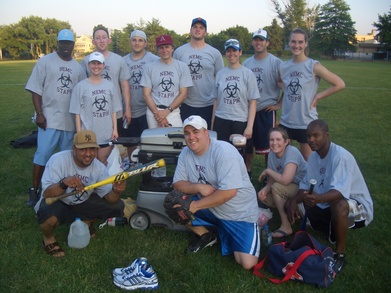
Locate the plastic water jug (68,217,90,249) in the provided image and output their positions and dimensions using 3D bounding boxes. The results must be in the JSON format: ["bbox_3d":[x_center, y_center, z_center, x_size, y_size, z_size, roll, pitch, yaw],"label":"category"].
[{"bbox_3d":[-0.965,0.702,3.287,0.157,0.245,0.157,7,15,28],"label":"plastic water jug"}]

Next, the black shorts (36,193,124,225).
[{"bbox_3d":[-0.939,0.484,3.313,0.650,0.310,0.480,-4,14,-18],"label":"black shorts"}]

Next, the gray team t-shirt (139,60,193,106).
[{"bbox_3d":[-0.279,-0.628,3.880,0.510,0.480,0.280,-1,13,-3],"label":"gray team t-shirt"}]

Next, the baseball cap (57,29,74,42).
[{"bbox_3d":[-1.245,-1.062,3.800,0.175,0.140,0.260,-4,14,-17],"label":"baseball cap"}]

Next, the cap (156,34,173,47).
[{"bbox_3d":[-0.298,-1.018,3.820,0.175,0.140,0.260,1,13,4],"label":"cap"}]

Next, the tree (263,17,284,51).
[{"bbox_3d":[16.088,-22.692,81.967,4.700,8.200,4.700,0,13,0],"label":"tree"}]

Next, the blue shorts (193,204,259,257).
[{"bbox_3d":[0.235,0.600,3.000,0.470,0.400,0.430,9,16,34],"label":"blue shorts"}]

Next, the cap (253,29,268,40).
[{"bbox_3d":[0.748,-1.296,4.564,0.180,0.145,0.260,5,14,19],"label":"cap"}]

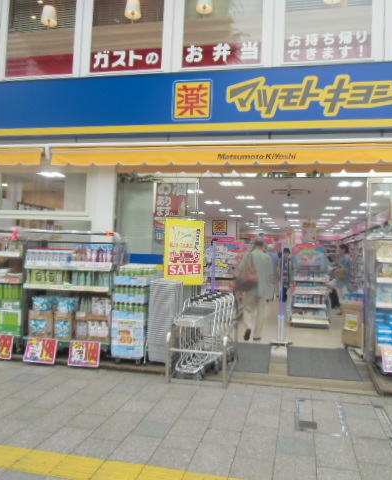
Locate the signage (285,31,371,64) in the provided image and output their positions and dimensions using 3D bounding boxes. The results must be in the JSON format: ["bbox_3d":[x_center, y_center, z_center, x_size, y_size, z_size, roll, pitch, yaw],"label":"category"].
[{"bbox_3d":[1.758,-2.579,5.952,1.124,0.439,0.020,2,-1,13],"label":"signage"}]

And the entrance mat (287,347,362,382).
[{"bbox_3d":[1.659,1.615,5.899,0.870,0.015,1.511,2,1,12],"label":"entrance mat"}]

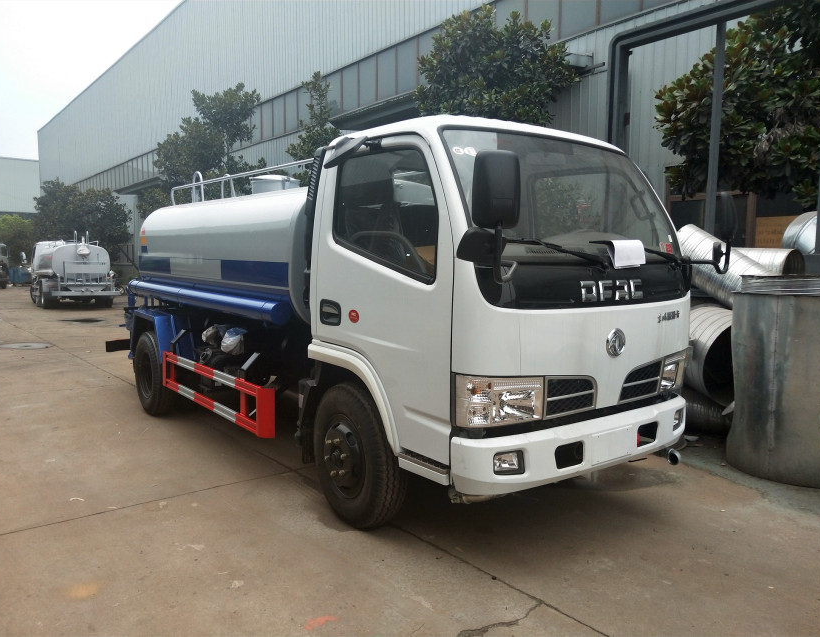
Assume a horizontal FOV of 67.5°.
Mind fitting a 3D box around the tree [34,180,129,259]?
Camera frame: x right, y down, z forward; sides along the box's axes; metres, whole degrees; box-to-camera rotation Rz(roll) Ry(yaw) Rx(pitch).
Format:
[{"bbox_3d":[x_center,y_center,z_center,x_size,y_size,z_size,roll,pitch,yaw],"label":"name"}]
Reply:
[{"bbox_3d":[-16.143,-4.058,30.141,4.500,5.250,4.500,-2,6,-38],"label":"tree"}]

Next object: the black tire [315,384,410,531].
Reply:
[{"bbox_3d":[-0.289,0.765,3.447,0.210,0.780,0.780,-1,5,-35],"label":"black tire"}]

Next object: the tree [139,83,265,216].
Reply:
[{"bbox_3d":[-5.861,-3.385,17.631,3.300,6.500,3.300,-2,6,-38],"label":"tree"}]

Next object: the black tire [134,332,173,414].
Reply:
[{"bbox_3d":[-2.415,0.511,5.842,0.210,0.780,0.780,-2,6,-38],"label":"black tire"}]

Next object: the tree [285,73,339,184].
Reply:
[{"bbox_3d":[-2.083,-2.372,12.882,1.500,5.460,1.500,-2,6,-38],"label":"tree"}]

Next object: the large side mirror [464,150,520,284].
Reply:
[{"bbox_3d":[0.325,-0.398,2.420,0.200,0.510,0.130,0,5,-24],"label":"large side mirror"}]

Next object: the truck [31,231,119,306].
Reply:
[{"bbox_3d":[-11.082,-1.610,20.033,1.930,2.250,5.500,-2,6,-38],"label":"truck"}]

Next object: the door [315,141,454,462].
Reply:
[{"bbox_3d":[-0.115,-0.136,2.998,0.170,1.480,1.140,-2,6,-38],"label":"door"}]

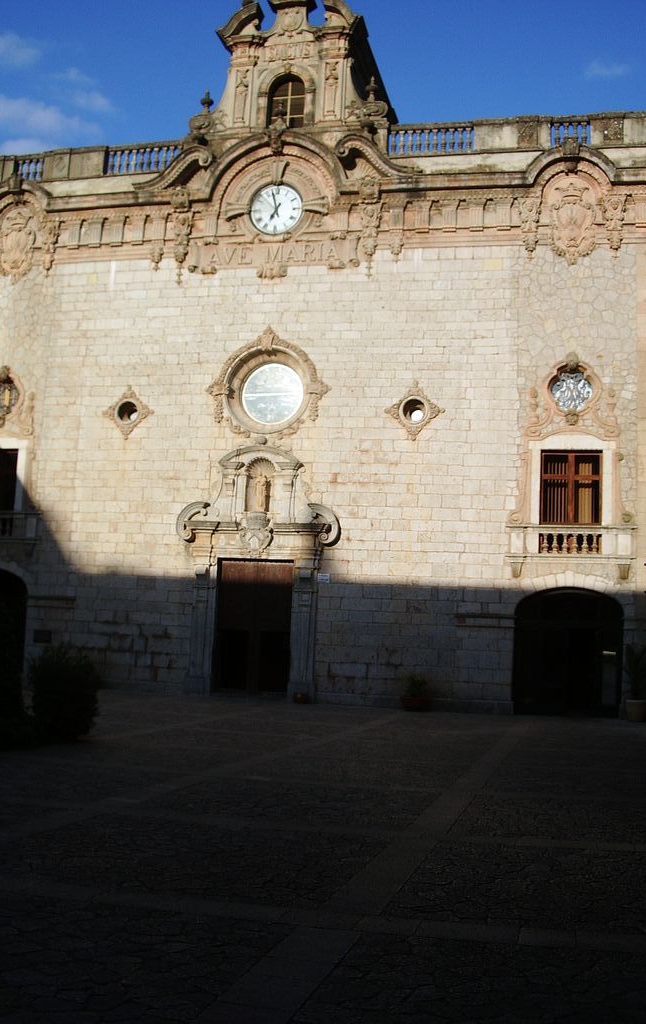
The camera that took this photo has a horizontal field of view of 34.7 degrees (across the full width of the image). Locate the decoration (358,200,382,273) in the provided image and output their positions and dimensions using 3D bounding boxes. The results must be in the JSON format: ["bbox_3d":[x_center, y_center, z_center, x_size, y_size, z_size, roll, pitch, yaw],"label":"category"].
[{"bbox_3d":[1.319,-7.801,29.328,0.539,2.009,0.300,1,-7,14],"label":"decoration"}]

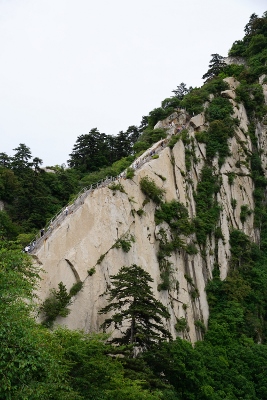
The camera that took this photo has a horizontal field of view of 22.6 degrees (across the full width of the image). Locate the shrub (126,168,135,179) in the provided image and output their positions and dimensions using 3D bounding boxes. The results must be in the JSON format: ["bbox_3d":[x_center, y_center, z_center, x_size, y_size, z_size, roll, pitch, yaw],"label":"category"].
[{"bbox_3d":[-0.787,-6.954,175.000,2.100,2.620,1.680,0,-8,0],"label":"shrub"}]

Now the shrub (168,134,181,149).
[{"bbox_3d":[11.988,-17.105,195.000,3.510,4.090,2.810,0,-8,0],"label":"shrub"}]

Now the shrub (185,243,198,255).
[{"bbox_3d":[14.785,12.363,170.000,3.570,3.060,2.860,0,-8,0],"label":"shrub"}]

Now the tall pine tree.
[{"bbox_3d":[0.138,14.968,92.000,9.930,12.140,9.440,0,-8,0],"label":"tall pine tree"}]

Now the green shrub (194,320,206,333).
[{"bbox_3d":[15.572,29.401,155.000,2.790,2.790,2.230,0,-8,0],"label":"green shrub"}]

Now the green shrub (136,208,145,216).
[{"bbox_3d":[1.700,3.036,162.000,1.940,1.940,1.550,0,-8,0],"label":"green shrub"}]

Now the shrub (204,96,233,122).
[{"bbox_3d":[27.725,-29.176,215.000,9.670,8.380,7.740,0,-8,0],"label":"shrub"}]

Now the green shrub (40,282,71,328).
[{"bbox_3d":[-14.386,19.458,123.000,5.530,8.480,4.430,0,-8,0],"label":"green shrub"}]

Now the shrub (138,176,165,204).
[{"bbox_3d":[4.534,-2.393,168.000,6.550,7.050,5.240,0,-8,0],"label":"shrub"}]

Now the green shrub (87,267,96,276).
[{"bbox_3d":[-8.502,14.474,135.000,2.020,2.020,1.620,0,-8,0],"label":"green shrub"}]

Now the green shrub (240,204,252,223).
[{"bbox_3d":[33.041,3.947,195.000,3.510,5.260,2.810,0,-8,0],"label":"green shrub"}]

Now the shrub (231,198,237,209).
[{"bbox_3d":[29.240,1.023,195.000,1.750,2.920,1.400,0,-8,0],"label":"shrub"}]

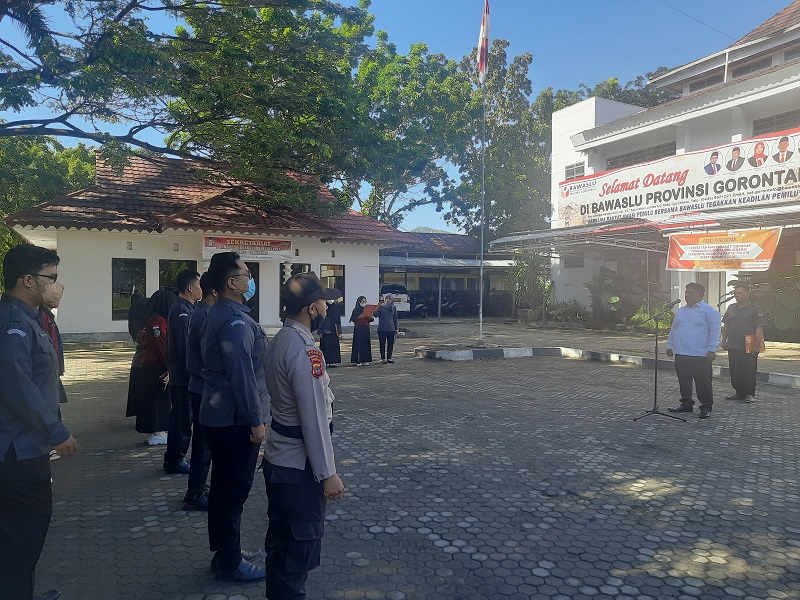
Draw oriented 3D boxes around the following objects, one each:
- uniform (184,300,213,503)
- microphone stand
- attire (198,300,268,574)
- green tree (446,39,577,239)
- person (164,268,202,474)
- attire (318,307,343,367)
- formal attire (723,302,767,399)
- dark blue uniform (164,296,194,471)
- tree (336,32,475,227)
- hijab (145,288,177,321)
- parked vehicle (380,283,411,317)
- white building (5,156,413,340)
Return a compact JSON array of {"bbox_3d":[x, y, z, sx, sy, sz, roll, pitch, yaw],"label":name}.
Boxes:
[{"bbox_3d":[-1.340,0.710,4.100,0.330,1.410,0.500,0,0,-27],"label":"uniform"},{"bbox_3d":[3.170,0.735,7.080,0.760,1.420,0.600,0,0,-31],"label":"microphone stand"},{"bbox_3d":[-0.880,0.700,3.060,0.330,1.430,0.520,0,0,-27],"label":"attire"},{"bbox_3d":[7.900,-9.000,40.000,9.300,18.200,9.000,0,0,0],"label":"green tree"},{"bbox_3d":[-1.810,0.605,4.860,0.350,1.690,0.500,0,0,-33],"label":"person"},{"bbox_3d":[-1.540,0.760,12.700,0.550,1.360,0.360,0,0,-18],"label":"attire"},{"bbox_3d":[4.980,0.730,8.390,0.350,1.380,0.580,0,0,-37],"label":"formal attire"},{"bbox_3d":[-1.830,0.700,4.860,0.320,1.460,0.480,0,0,-33],"label":"dark blue uniform"},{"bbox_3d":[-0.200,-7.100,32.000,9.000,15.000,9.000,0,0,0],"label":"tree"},{"bbox_3d":[-2.380,0.060,5.770,0.320,0.370,0.280,0,0,-33],"label":"hijab"},{"bbox_3d":[-0.450,0.040,32.000,1.700,1.760,4.300,0,0,-9],"label":"parked vehicle"},{"bbox_3d":[-8.400,-2.300,25.600,15.000,7.500,11.500,0,0,-33],"label":"white building"}]

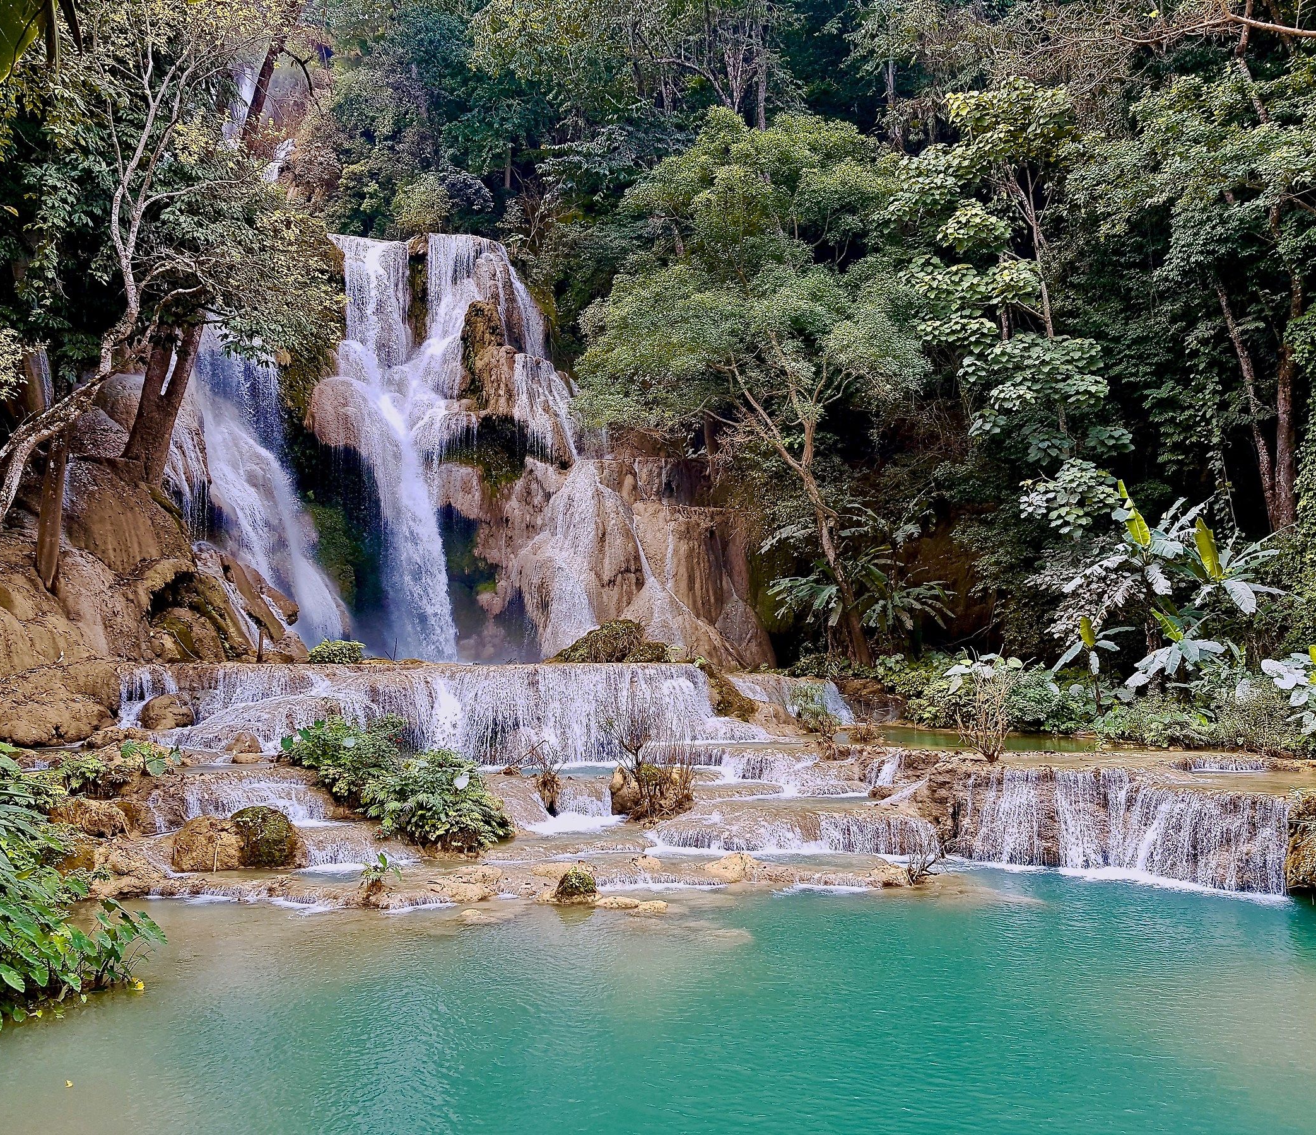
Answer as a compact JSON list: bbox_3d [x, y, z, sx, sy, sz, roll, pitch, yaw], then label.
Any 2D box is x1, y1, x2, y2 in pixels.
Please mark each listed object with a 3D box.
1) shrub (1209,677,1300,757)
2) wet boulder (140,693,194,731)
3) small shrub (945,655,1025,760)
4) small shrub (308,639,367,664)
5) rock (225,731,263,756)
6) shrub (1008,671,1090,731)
[{"bbox_3d":[11.440,2.868,21.800,1.700,1.460,1.400,0,-3,0],"label":"shrub"},{"bbox_3d":[-10.705,3.160,24.800,1.140,0.770,1.000,0,-3,0],"label":"wet boulder"},{"bbox_3d":[5.225,2.234,18.200,1.268,1.685,1.200,0,-4,0],"label":"small shrub"},{"bbox_3d":[-7.273,1.905,25.800,1.300,0.550,1.000,0,-3,0],"label":"small shrub"},{"bbox_3d":[-7.089,3.012,19.500,0.649,0.406,0.500,0,-4,0],"label":"rock"},{"bbox_3d":[7.596,2.633,22.300,1.804,1.206,1.400,0,-4,0],"label":"shrub"}]

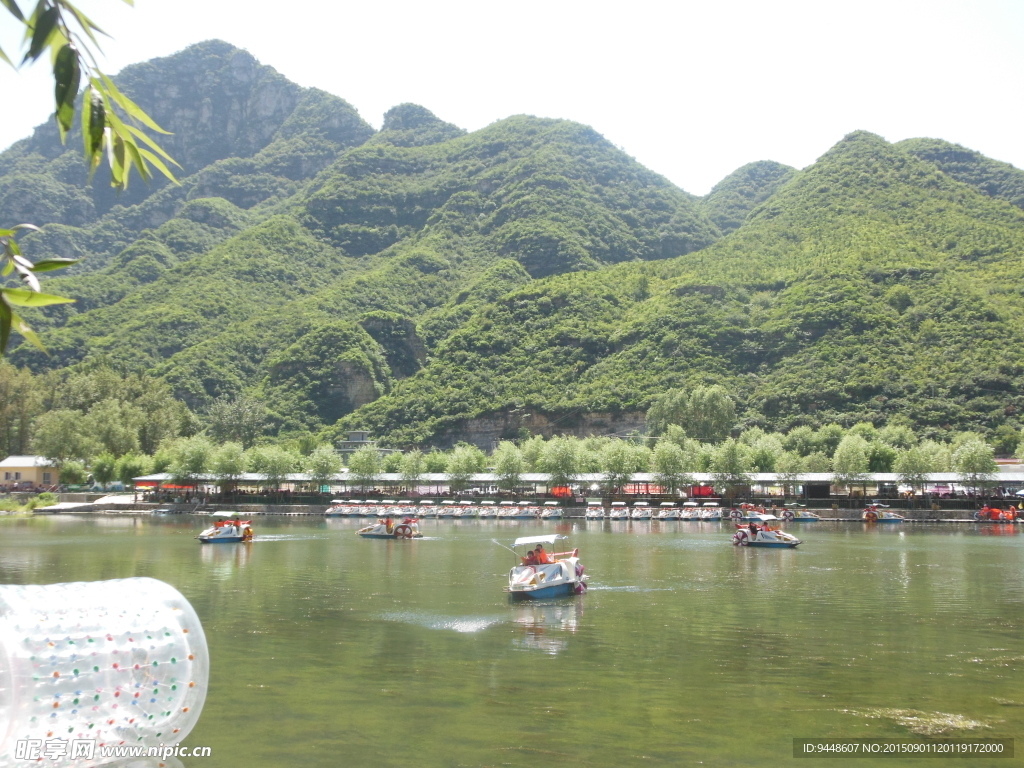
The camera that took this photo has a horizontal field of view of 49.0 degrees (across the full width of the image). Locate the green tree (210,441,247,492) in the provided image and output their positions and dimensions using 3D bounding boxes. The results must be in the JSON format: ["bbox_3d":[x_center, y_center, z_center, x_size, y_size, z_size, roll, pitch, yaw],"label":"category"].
[{"bbox_3d":[-35.813,10.927,142.000,4.548,7.579,4.548,0,-5,0],"label":"green tree"}]

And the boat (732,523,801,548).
[{"bbox_3d":[12.196,7.138,53.867,3.400,1.450,1.600,-3,-6,31],"label":"boat"}]

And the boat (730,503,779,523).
[{"bbox_3d":[25.514,13.634,119.500,4.000,1.930,1.950,-1,-6,12],"label":"boat"}]

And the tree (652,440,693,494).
[{"bbox_3d":[18.133,9.773,127.000,4.519,6.779,4.519,0,-5,0],"label":"tree"}]

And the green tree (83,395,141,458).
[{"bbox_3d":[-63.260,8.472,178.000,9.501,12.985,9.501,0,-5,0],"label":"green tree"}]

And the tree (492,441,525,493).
[{"bbox_3d":[-0.382,9.538,122.645,3.500,6.740,3.500,0,-5,0],"label":"tree"}]

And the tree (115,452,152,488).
[{"bbox_3d":[-50.641,11.609,150.000,4.600,4.937,4.600,0,-5,0],"label":"tree"}]

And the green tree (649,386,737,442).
[{"bbox_3d":[27.300,8.904,171.920,13.460,17.730,10.100,0,-5,0],"label":"green tree"}]

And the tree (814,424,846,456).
[{"bbox_3d":[40.334,8.859,142.801,4.600,7.300,4.600,0,-5,0],"label":"tree"}]

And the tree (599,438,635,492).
[{"bbox_3d":[12.127,9.736,128.000,4.099,7.060,4.099,0,-5,0],"label":"tree"}]

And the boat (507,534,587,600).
[{"bbox_3d":[0.944,4.689,29.087,1.600,1.650,3.400,-3,-6,25],"label":"boat"}]

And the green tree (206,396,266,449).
[{"bbox_3d":[-45.341,8.146,185.000,9.600,12.179,9.600,0,-5,0],"label":"green tree"}]

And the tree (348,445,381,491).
[{"bbox_3d":[-16.876,10.175,128.612,3.670,6.500,3.670,0,-5,0],"label":"tree"}]

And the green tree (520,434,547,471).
[{"bbox_3d":[2.429,9.547,127.000,4.200,7.683,4.200,0,-5,0],"label":"green tree"}]

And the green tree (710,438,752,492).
[{"bbox_3d":[22.358,9.014,114.500,4.400,6.926,4.400,0,-5,0],"label":"green tree"}]

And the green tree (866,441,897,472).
[{"bbox_3d":[46.144,10.337,140.000,3.985,6.601,3.985,0,-5,0],"label":"green tree"}]

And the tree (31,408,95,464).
[{"bbox_3d":[-65.980,9.468,165.000,9.200,11.743,9.200,0,-5,0],"label":"tree"}]

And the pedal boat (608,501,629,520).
[{"bbox_3d":[9.764,11.673,103.058,1.600,1.700,3.300,-2,-6,18],"label":"pedal boat"}]

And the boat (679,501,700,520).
[{"bbox_3d":[17.527,12.610,111.000,1.800,1.720,3.700,-2,-5,18],"label":"boat"}]

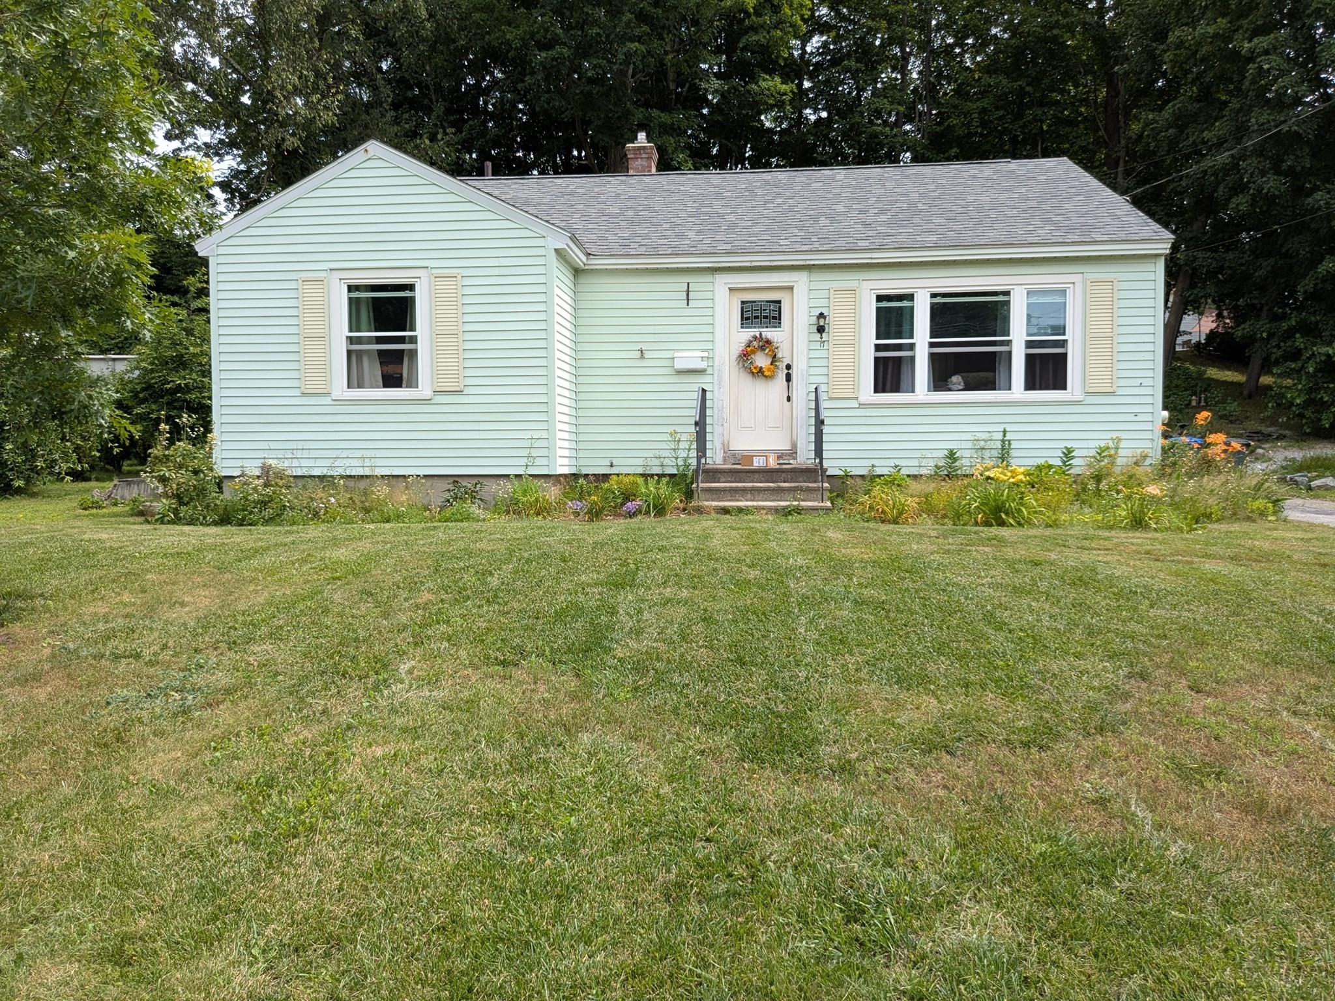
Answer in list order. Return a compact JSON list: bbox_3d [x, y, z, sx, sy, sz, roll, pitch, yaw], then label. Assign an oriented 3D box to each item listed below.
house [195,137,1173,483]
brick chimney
[{"bbox_3d":[0.551,-2.720,14.464,11.200,5.070,8.670,0,3,5],"label":"house"},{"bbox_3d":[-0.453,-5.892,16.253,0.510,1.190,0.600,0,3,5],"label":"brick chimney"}]

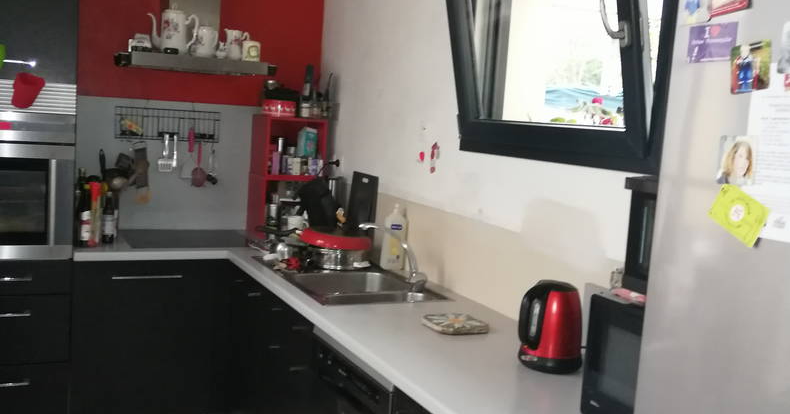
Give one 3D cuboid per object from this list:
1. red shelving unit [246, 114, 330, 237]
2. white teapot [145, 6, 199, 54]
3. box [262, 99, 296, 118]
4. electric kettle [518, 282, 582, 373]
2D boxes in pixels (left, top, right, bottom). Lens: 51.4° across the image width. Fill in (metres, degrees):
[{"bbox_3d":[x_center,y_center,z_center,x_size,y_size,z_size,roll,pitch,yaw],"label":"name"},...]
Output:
[{"bbox_3d":[-0.548,-0.146,4.135,0.305,0.597,0.300,1,7,-26],"label":"red shelving unit"},{"bbox_3d":[-0.977,-0.779,3.612,0.222,0.206,0.125,1,7,-28],"label":"white teapot"},{"bbox_3d":[-0.571,-0.485,4.051,0.168,0.072,0.120,3,7,-14],"label":"box"},{"bbox_3d":[0.437,0.319,2.255,0.200,0.238,0.170,1,7,-30],"label":"electric kettle"}]

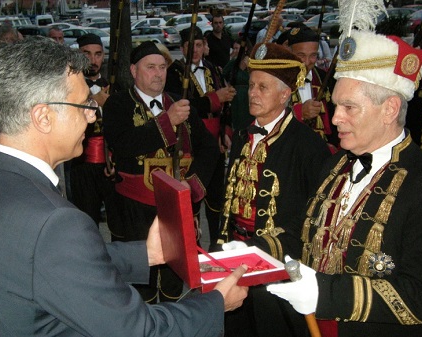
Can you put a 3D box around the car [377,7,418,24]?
[{"bbox_3d":[12.021,-9.781,44.500,4.300,1.470,1.760,-15,17,-40],"label":"car"}]

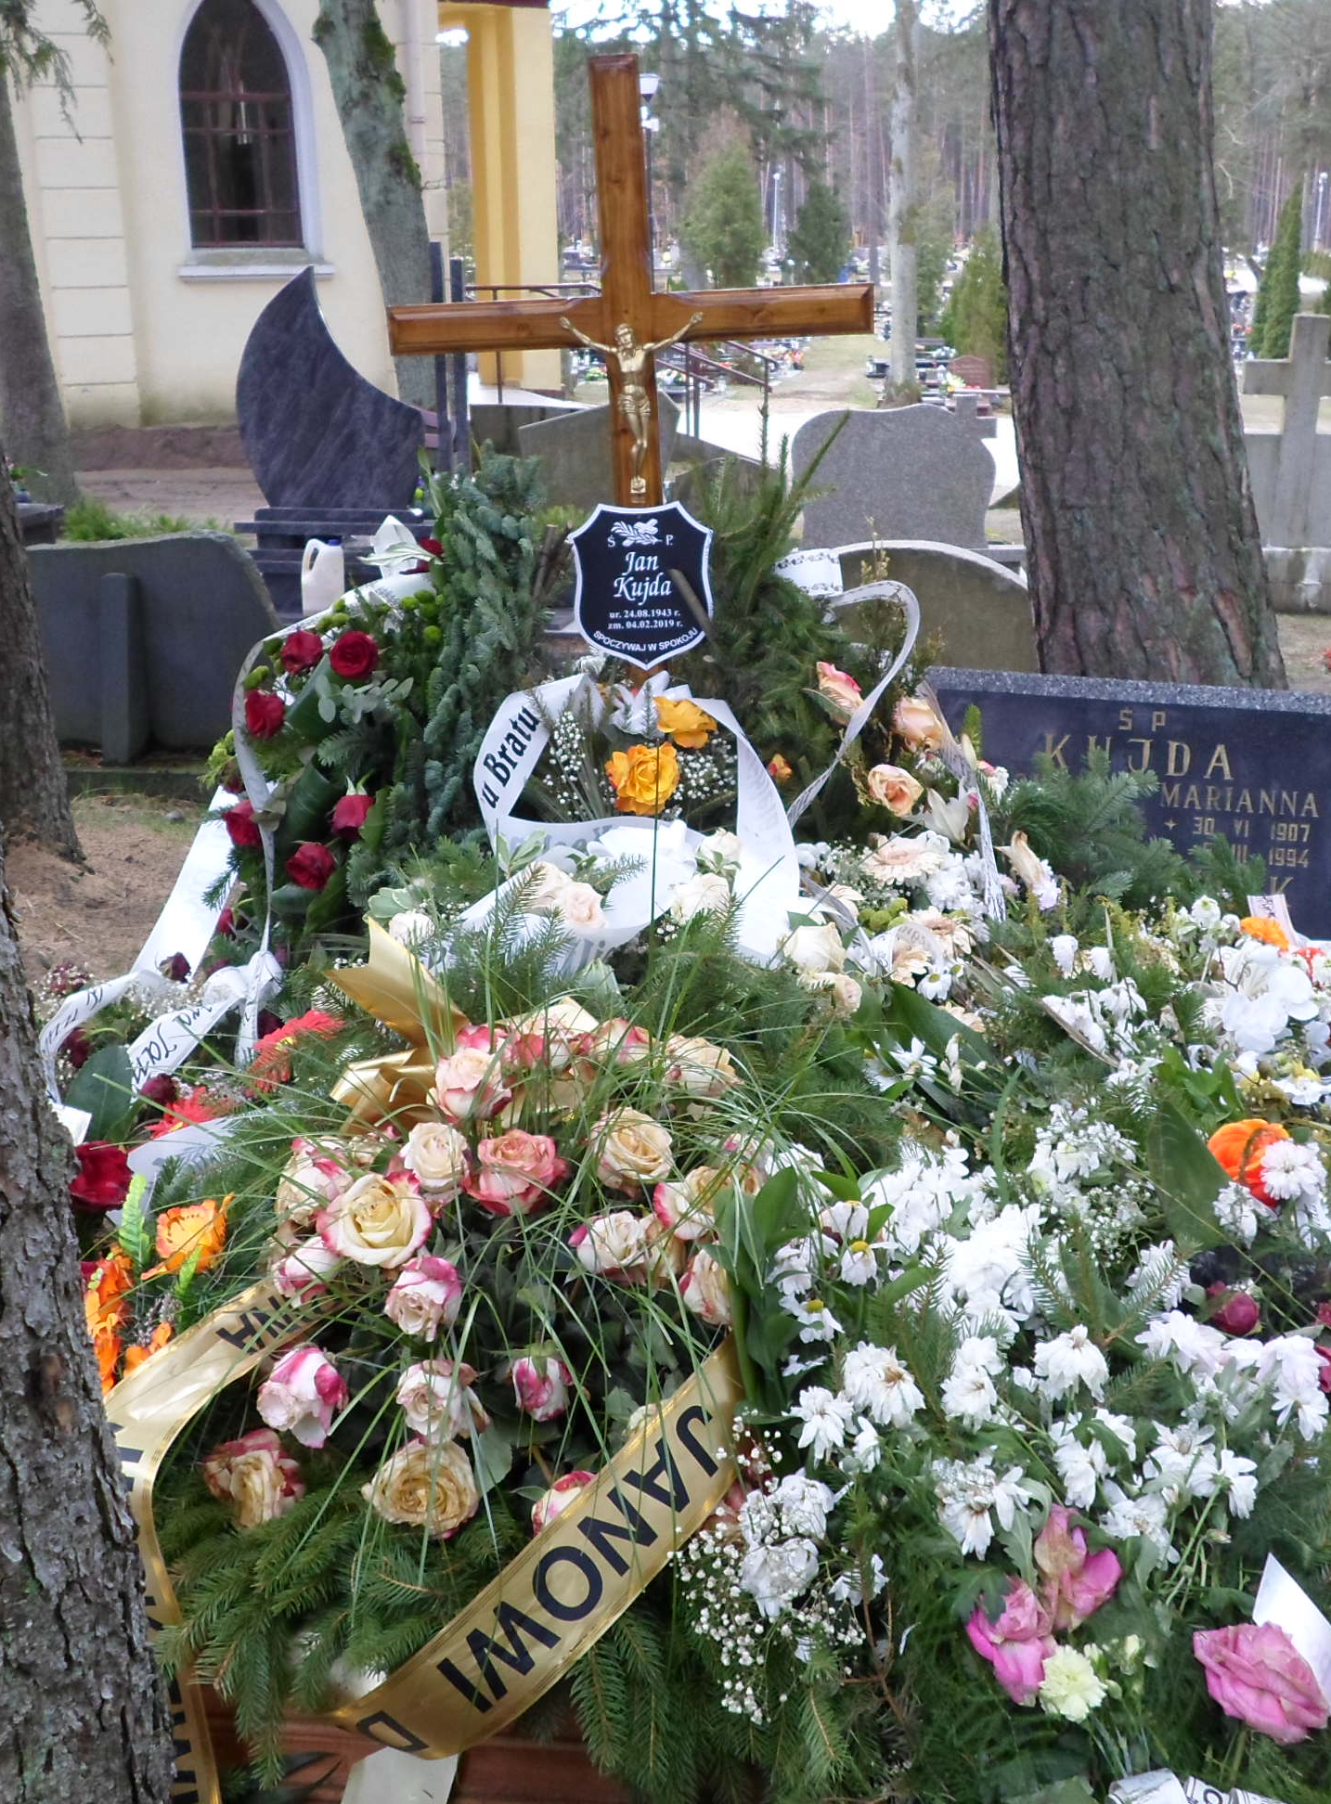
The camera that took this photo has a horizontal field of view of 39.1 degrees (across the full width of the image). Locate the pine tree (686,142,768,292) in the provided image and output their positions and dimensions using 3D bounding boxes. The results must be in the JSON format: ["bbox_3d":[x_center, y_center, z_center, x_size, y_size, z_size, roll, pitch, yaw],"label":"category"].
[{"bbox_3d":[1.603,-18.204,50.000,2.200,4.100,2.200,0,18,0],"label":"pine tree"}]

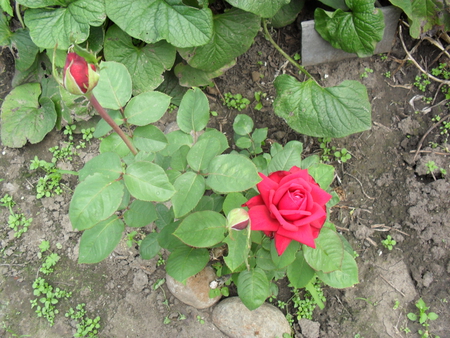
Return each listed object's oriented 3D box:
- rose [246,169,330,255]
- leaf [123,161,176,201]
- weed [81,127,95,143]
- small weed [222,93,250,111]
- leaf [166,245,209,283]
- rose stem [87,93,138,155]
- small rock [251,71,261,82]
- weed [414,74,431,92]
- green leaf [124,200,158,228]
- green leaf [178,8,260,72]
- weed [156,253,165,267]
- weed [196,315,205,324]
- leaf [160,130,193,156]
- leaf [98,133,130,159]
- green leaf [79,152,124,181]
[{"bbox_3d":[0.080,0.052,0.595,0.106,0.066,0.106,0,65,-8],"label":"rose"},{"bbox_3d":[-0.106,0.018,0.640,0.072,0.015,0.050,19,71,7],"label":"leaf"},{"bbox_3d":[-0.313,-0.079,1.037,0.032,0.025,0.033,0,58,0],"label":"weed"},{"bbox_3d":[0.027,-0.159,1.075,0.067,0.022,0.040,0,55,0],"label":"small weed"},{"bbox_3d":[-0.059,0.149,0.720,0.061,0.012,0.059,12,62,5],"label":"leaf"},{"bbox_3d":[-0.136,-0.054,0.565,0.012,0.103,0.012,-13,46,20],"label":"rose stem"},{"bbox_3d":[0.075,-0.229,1.127,0.025,0.016,0.025,0,55,0],"label":"small rock"},{"bbox_3d":[0.485,-0.210,1.119,0.039,0.025,0.046,0,58,0],"label":"weed"},{"bbox_3d":[-0.139,0.074,0.756,0.063,0.020,0.049,18,60,11],"label":"green leaf"},{"bbox_3d":[-0.015,-0.298,1.047,0.194,0.080,0.180,6,58,3],"label":"green leaf"},{"bbox_3d":[-0.121,0.169,0.851,0.015,0.012,0.020,0,55,0],"label":"weed"},{"bbox_3d":[-0.042,0.261,0.789,0.014,0.009,0.015,0,55,0],"label":"weed"},{"bbox_3d":[-0.077,-0.036,0.690,0.053,0.013,0.043,-15,69,-9],"label":"leaf"},{"bbox_3d":[-0.164,-0.035,0.680,0.046,0.013,0.051,34,68,11],"label":"leaf"},{"bbox_3d":[-0.189,0.001,0.690,0.062,0.018,0.062,-3,70,-8],"label":"green leaf"}]

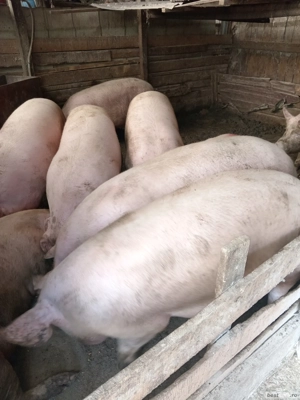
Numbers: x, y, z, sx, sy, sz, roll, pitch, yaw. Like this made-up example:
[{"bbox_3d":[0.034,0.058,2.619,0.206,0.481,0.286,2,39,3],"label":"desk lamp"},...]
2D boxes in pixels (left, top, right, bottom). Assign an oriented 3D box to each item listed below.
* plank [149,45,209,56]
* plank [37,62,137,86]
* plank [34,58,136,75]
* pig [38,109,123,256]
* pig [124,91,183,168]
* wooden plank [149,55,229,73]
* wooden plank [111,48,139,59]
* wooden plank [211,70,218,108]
[{"bbox_3d":[0.463,-2.357,4.535,1.275,0.101,0.030,-22,37,-32],"label":"plank"},{"bbox_3d":[-0.735,-1.676,3.852,1.537,0.136,0.030,-23,38,-31],"label":"plank"},{"bbox_3d":[-0.761,-1.750,3.784,1.570,0.055,0.030,-24,38,-31],"label":"plank"},{"bbox_3d":[-0.431,-0.104,1.948,0.460,0.780,1.420,-2,31,-4],"label":"pig"},{"bbox_3d":[0.016,-0.408,2.459,0.440,0.780,1.500,-1,31,-3],"label":"pig"},{"bbox_3d":[0.699,-2.269,4.803,1.871,0.139,0.030,-22,37,-32],"label":"wooden plank"},{"bbox_3d":[-0.335,-2.033,4.003,0.481,0.103,0.030,-22,37,-32],"label":"wooden plank"},{"bbox_3d":[1.200,-2.086,5.347,0.150,0.587,0.060,-22,37,-32],"label":"wooden plank"}]

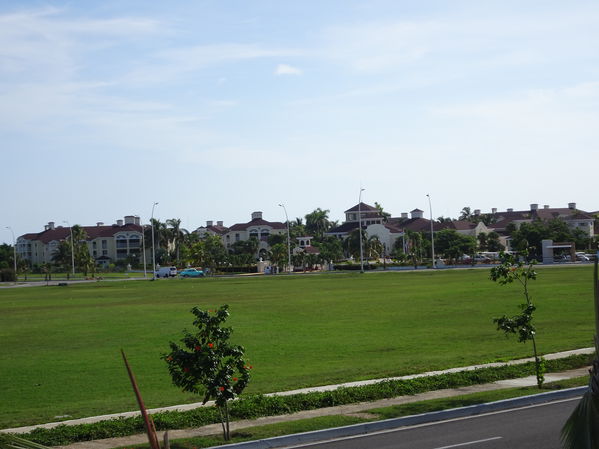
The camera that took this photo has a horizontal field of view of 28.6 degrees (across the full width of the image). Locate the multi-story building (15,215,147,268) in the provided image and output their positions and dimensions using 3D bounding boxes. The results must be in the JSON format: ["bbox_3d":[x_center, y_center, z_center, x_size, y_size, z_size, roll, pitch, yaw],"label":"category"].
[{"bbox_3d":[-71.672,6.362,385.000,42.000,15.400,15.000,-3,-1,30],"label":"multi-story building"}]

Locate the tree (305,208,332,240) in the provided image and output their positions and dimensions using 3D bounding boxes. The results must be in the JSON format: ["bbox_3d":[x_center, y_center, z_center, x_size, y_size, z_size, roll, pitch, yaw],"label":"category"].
[{"bbox_3d":[4.621,2.845,302.000,6.600,13.900,6.600,-2,-1,0],"label":"tree"}]

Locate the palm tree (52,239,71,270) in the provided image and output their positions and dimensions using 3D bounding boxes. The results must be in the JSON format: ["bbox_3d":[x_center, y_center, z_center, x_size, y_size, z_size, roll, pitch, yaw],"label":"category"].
[{"bbox_3d":[-64.606,8.614,318.000,5.400,8.700,5.400,-2,-1,0],"label":"palm tree"}]

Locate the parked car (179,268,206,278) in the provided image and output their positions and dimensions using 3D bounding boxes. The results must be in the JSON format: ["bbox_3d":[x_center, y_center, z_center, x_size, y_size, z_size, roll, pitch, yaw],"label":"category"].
[{"bbox_3d":[-20.289,9.123,221.000,4.850,1.570,1.850,-3,-1,26],"label":"parked car"}]

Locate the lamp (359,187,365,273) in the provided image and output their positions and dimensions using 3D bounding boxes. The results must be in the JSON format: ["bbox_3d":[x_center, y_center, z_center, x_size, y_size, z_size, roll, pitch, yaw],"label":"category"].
[{"bbox_3d":[10.680,1.194,202.000,0.500,14.300,2.000,-3,-1,20],"label":"lamp"}]

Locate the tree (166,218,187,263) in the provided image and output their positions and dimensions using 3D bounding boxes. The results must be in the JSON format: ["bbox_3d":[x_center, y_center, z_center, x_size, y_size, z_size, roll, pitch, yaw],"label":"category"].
[{"bbox_3d":[-32.622,5.015,312.000,5.300,13.000,5.300,-2,-1,0],"label":"tree"}]

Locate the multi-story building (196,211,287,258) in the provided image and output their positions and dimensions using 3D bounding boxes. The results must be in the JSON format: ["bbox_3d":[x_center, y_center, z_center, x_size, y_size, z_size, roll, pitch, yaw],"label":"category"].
[{"bbox_3d":[-18.242,3.986,370.000,28.000,15.200,18.000,-2,-1,-2],"label":"multi-story building"}]

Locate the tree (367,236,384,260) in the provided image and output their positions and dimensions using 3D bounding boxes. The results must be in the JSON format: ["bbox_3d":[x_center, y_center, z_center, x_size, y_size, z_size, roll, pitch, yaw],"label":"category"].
[{"bbox_3d":[18.541,5.971,287.000,4.500,6.100,4.500,-2,-1,0],"label":"tree"}]

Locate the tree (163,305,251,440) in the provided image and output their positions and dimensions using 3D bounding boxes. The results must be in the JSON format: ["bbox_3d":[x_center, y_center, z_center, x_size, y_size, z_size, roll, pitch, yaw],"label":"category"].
[{"bbox_3d":[-2.917,4.719,36.900,2.650,4.200,2.500,-2,-1,0],"label":"tree"}]

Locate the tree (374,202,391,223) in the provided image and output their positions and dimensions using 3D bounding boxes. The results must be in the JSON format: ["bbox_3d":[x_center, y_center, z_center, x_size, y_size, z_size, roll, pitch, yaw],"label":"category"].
[{"bbox_3d":[22.718,1.754,322.000,4.600,15.000,4.600,-2,-1,0],"label":"tree"}]

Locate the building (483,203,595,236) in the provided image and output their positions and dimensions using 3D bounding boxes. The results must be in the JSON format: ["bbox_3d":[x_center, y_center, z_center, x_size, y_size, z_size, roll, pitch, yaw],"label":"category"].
[{"bbox_3d":[94.237,0.121,460.000,39.000,15.400,17.000,-2,-1,0],"label":"building"}]

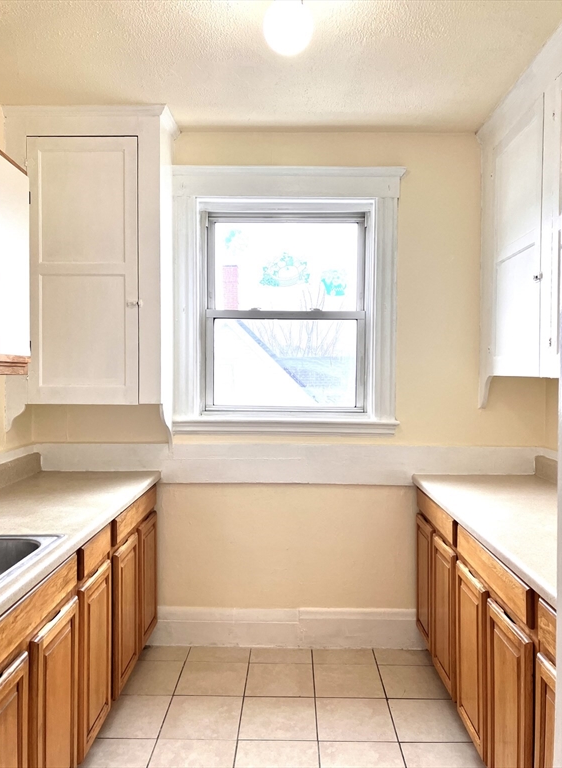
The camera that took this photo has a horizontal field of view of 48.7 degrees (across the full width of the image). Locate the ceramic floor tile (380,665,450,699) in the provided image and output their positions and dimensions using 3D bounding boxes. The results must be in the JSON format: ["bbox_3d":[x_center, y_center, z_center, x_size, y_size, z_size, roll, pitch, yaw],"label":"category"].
[{"bbox_3d":[0.620,1.371,2.853,0.307,0.010,0.307,0,2,1],"label":"ceramic floor tile"}]

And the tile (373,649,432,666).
[{"bbox_3d":[0.620,1.364,3.096,0.298,0.010,0.171,0,2,1],"label":"tile"}]

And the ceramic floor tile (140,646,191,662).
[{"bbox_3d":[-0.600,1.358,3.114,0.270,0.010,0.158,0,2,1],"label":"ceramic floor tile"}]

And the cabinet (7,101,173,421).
[{"bbox_3d":[-0.903,-0.582,3.009,0.759,1.384,0.323,0,2,1],"label":"cabinet"}]

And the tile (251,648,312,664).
[{"bbox_3d":[0.003,1.362,3.103,0.307,0.010,0.158,0,2,1],"label":"tile"}]

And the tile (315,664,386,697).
[{"bbox_3d":[0.309,1.370,2.860,0.307,0.010,0.307,0,2,1],"label":"tile"}]

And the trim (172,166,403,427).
[{"bbox_3d":[0.025,-0.415,3.160,1.173,1.337,0.130,0,2,1],"label":"trim"}]

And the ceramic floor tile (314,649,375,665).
[{"bbox_3d":[0.314,1.363,3.103,0.307,0.010,0.171,0,2,1],"label":"ceramic floor tile"}]

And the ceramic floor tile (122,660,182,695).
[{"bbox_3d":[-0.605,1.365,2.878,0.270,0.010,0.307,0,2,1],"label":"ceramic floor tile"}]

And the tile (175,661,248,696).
[{"bbox_3d":[-0.313,1.367,2.873,0.307,0.010,0.307,0,2,1],"label":"tile"}]

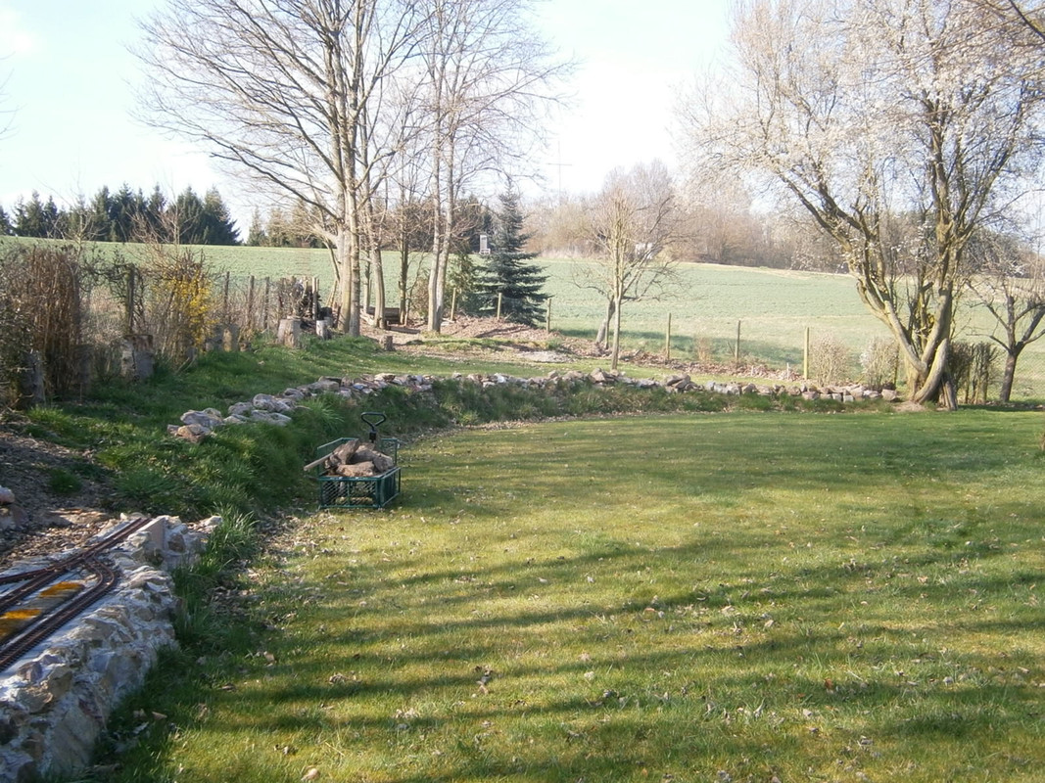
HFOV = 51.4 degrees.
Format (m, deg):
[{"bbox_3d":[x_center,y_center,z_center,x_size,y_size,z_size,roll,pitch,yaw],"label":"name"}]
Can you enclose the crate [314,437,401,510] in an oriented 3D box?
[{"bbox_3d":[-1.404,0.709,9.471,0.540,0.490,0.950,0,3,3],"label":"crate"}]

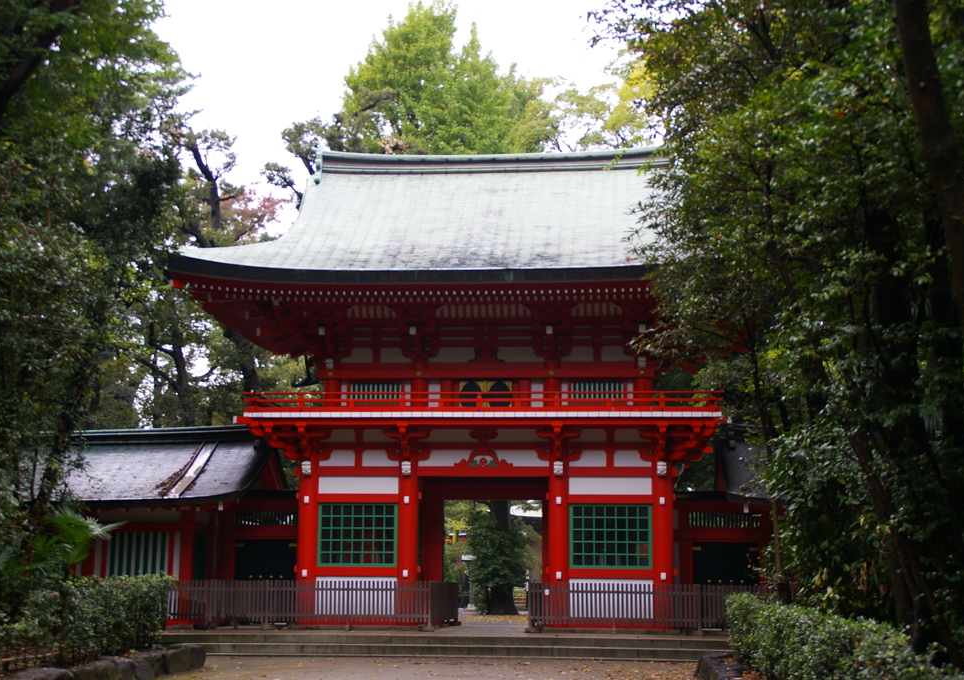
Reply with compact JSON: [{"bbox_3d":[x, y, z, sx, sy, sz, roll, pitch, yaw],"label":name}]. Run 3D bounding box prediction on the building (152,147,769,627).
[{"bbox_3d":[0.279,0.944,35.576,13.988,12.415,9.728,-1,-10,6],"label":"building"}]

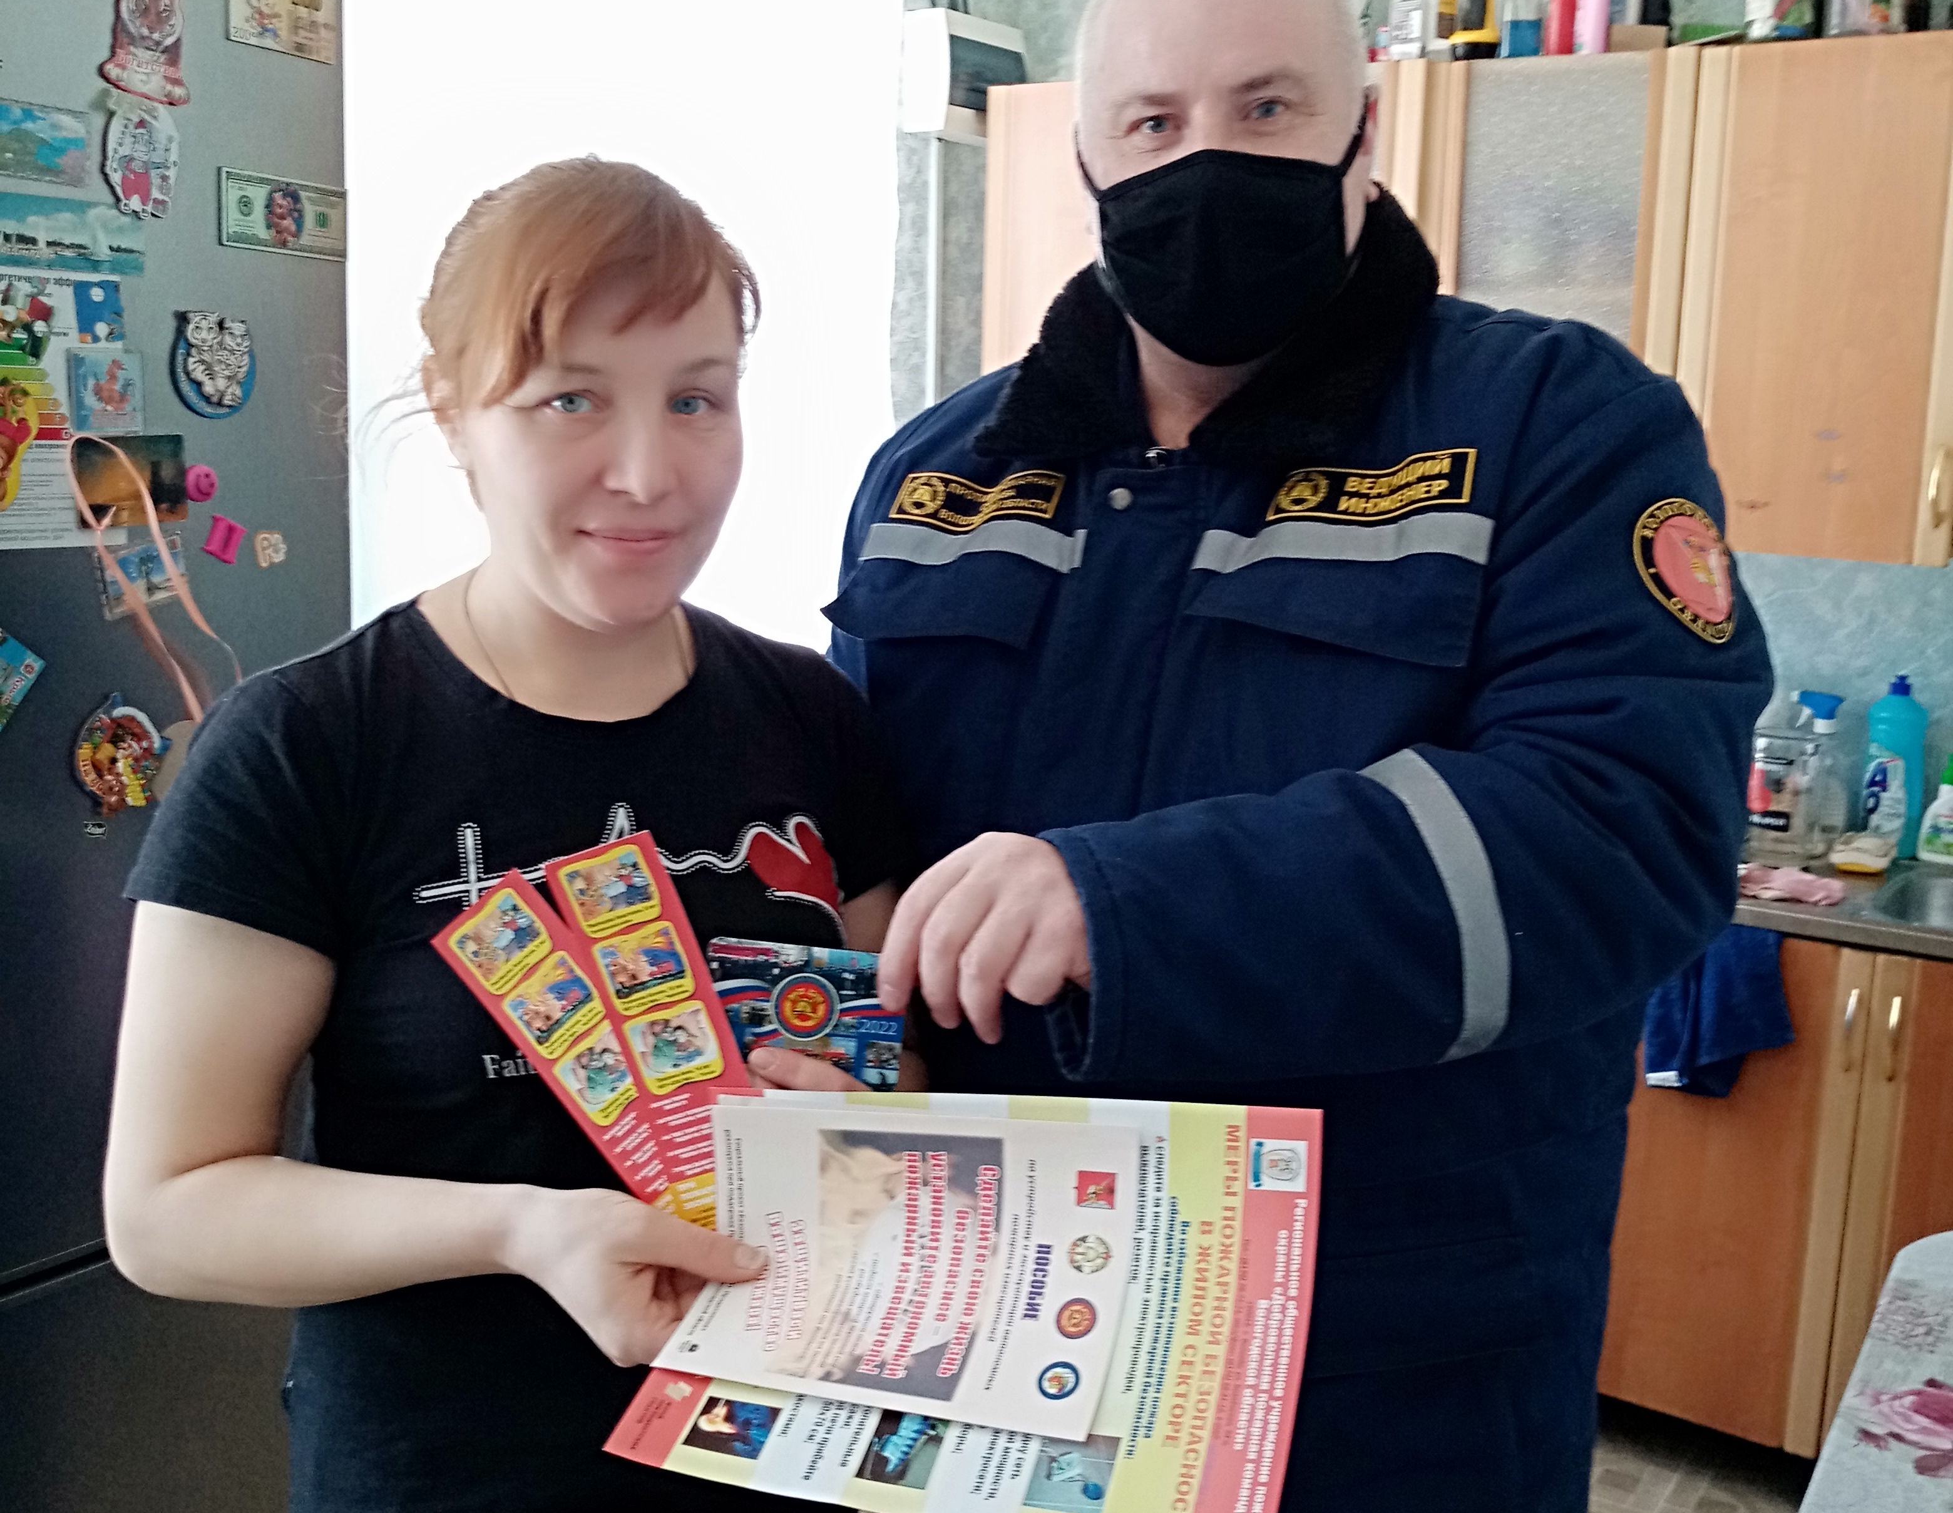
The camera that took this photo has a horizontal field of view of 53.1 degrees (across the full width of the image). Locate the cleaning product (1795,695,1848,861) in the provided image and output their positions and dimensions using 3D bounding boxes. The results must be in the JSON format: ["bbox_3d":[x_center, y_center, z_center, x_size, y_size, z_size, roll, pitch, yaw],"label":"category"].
[{"bbox_3d":[1.326,0.026,3.071,0.085,0.265,0.070,8,13,30],"label":"cleaning product"}]

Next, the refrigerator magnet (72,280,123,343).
[{"bbox_3d":[-0.660,-0.335,1.477,0.004,0.045,0.039,8,15,30],"label":"refrigerator magnet"}]

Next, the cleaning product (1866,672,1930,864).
[{"bbox_3d":[1.448,0.019,3.079,0.065,0.283,0.092,-9,15,-44],"label":"cleaning product"}]

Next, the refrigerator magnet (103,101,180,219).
[{"bbox_3d":[-0.633,-0.456,1.492,0.006,0.092,0.065,8,12,30],"label":"refrigerator magnet"}]

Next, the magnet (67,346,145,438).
[{"bbox_3d":[-0.660,-0.276,1.490,0.005,0.062,0.060,8,12,30],"label":"magnet"}]

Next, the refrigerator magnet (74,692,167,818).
[{"bbox_3d":[-0.689,-0.002,1.587,0.018,0.098,0.083,8,13,29],"label":"refrigerator magnet"}]

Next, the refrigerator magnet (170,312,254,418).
[{"bbox_3d":[-0.629,-0.321,1.616,0.014,0.082,0.080,8,9,29],"label":"refrigerator magnet"}]

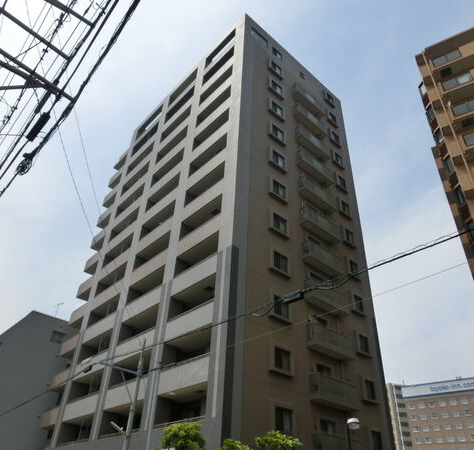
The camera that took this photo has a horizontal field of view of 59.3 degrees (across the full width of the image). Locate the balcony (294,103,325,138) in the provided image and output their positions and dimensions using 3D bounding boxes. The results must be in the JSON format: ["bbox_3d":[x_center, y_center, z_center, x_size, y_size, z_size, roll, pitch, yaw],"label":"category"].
[{"bbox_3d":[6.501,-9.266,36.902,3.675,1.311,0.656,30,-44,-31],"label":"balcony"}]

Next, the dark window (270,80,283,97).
[{"bbox_3d":[3.453,-11.850,36.009,1.297,1.169,0.161,29,-43,-32],"label":"dark window"}]

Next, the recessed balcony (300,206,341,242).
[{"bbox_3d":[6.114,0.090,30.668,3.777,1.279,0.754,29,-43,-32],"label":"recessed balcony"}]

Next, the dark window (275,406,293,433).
[{"bbox_3d":[2.293,9.429,20.067,1.242,1.192,0.149,30,-44,-31],"label":"dark window"}]

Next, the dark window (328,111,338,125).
[{"bbox_3d":[9.692,-10.816,41.951,1.080,1.070,0.161,29,-43,-32],"label":"dark window"}]

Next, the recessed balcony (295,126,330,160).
[{"bbox_3d":[6.439,-6.886,35.207,3.675,1.311,0.656,30,-44,-31],"label":"recessed balcony"}]

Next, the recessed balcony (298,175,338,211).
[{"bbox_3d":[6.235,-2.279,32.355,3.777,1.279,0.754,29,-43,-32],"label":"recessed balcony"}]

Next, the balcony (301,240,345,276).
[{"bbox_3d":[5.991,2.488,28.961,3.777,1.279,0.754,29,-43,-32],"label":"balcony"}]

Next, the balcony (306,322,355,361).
[{"bbox_3d":[5.617,6.987,24.824,3.675,1.311,0.656,30,-44,-31],"label":"balcony"}]

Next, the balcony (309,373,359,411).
[{"bbox_3d":[5.446,9.272,23.075,3.675,1.311,0.656,30,-44,-31],"label":"balcony"}]

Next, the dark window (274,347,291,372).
[{"bbox_3d":[2.387,7.047,21.797,1.242,1.192,0.149,30,-44,-31],"label":"dark window"}]

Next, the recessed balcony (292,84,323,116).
[{"bbox_3d":[6.619,-11.558,38.598,3.675,1.311,0.656,30,-44,-31],"label":"recessed balcony"}]

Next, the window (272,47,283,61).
[{"bbox_3d":[3.778,-16.187,39.207,1.304,1.026,0.161,29,-43,-32],"label":"window"}]

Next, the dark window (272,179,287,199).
[{"bbox_3d":[2.949,-2.525,28.956,1.242,1.192,0.149,30,-44,-31],"label":"dark window"}]

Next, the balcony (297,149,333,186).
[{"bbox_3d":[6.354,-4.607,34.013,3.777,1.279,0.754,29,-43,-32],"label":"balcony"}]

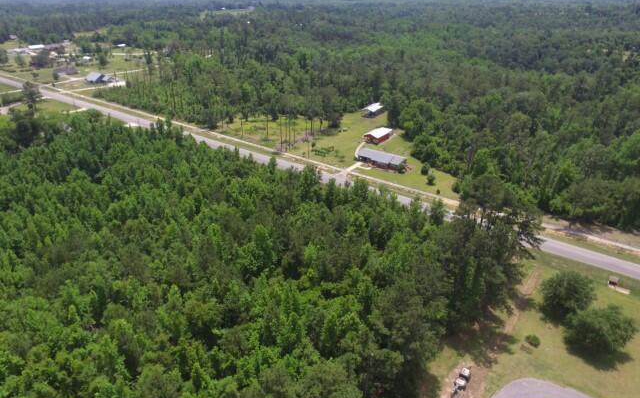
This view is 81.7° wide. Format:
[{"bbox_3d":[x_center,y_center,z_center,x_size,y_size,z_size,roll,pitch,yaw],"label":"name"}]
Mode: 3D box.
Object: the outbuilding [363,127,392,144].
[{"bbox_3d":[31.990,-35.900,205.330,8.900,4.700,15.200,20,37,32],"label":"outbuilding"}]

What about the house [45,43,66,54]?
[{"bbox_3d":[-312.869,-178.667,437.628,11.500,5.500,20.000,18,36,29],"label":"house"}]

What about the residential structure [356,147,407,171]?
[{"bbox_3d":[26.955,-17.825,159.465,19.244,3.706,8.500,18,35,29],"label":"residential structure"}]

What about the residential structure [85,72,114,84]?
[{"bbox_3d":[-178.257,-99.321,298.524,18.000,6.200,13.500,18,36,29],"label":"residential structure"}]

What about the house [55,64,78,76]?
[{"bbox_3d":[-224.814,-114.723,327.484,18.000,4.700,12.000,18,36,29],"label":"house"}]

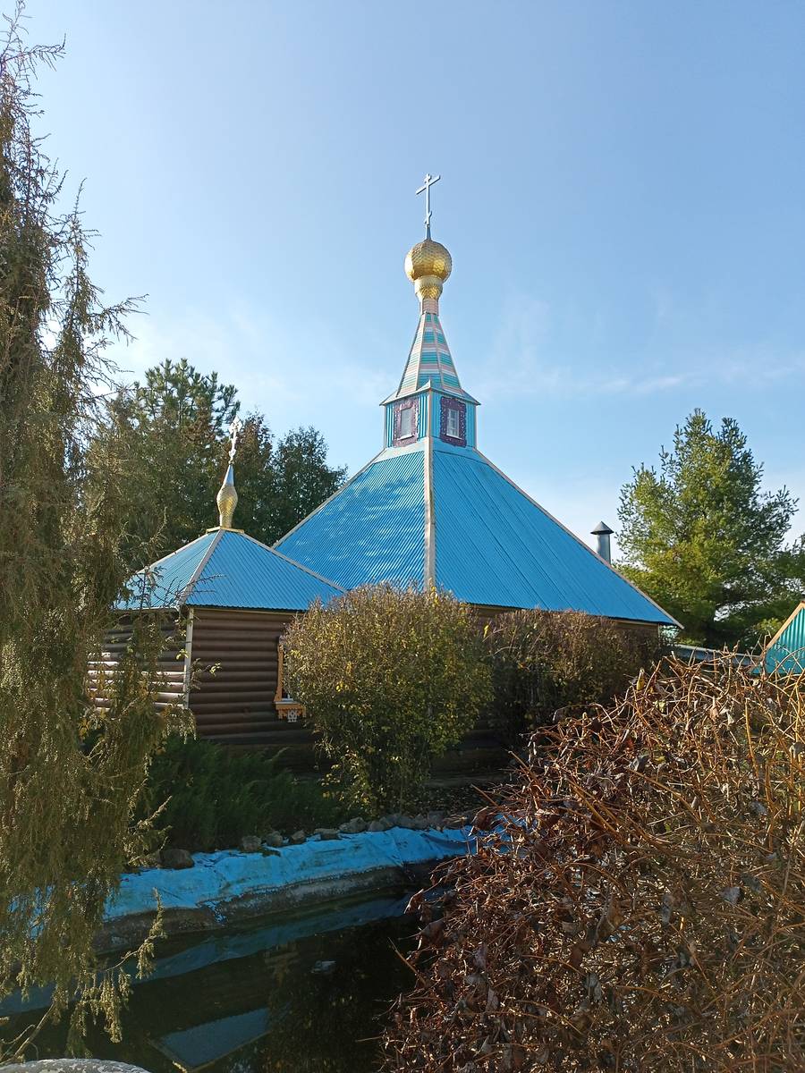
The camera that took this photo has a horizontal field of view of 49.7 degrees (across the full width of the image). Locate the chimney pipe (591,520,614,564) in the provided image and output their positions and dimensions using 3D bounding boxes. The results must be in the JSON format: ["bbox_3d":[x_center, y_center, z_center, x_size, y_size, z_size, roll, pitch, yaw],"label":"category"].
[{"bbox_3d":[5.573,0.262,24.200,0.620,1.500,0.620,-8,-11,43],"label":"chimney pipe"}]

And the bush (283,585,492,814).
[{"bbox_3d":[-0.215,2.307,12.595,2.700,3.154,2.850,0,-8,0],"label":"bush"}]

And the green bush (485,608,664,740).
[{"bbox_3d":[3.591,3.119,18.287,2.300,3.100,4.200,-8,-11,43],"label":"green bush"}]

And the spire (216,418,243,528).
[{"bbox_3d":[-3.627,-1.342,18.196,0.460,2.355,0.460,0,-8,0],"label":"spire"}]

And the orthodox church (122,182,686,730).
[{"bbox_3d":[-0.725,-2.719,22.011,9.215,15.718,13.765,-8,-11,43],"label":"orthodox church"}]

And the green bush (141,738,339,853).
[{"bbox_3d":[-2.094,3.213,11.415,1.800,1.250,2.600,-5,-10,33],"label":"green bush"}]

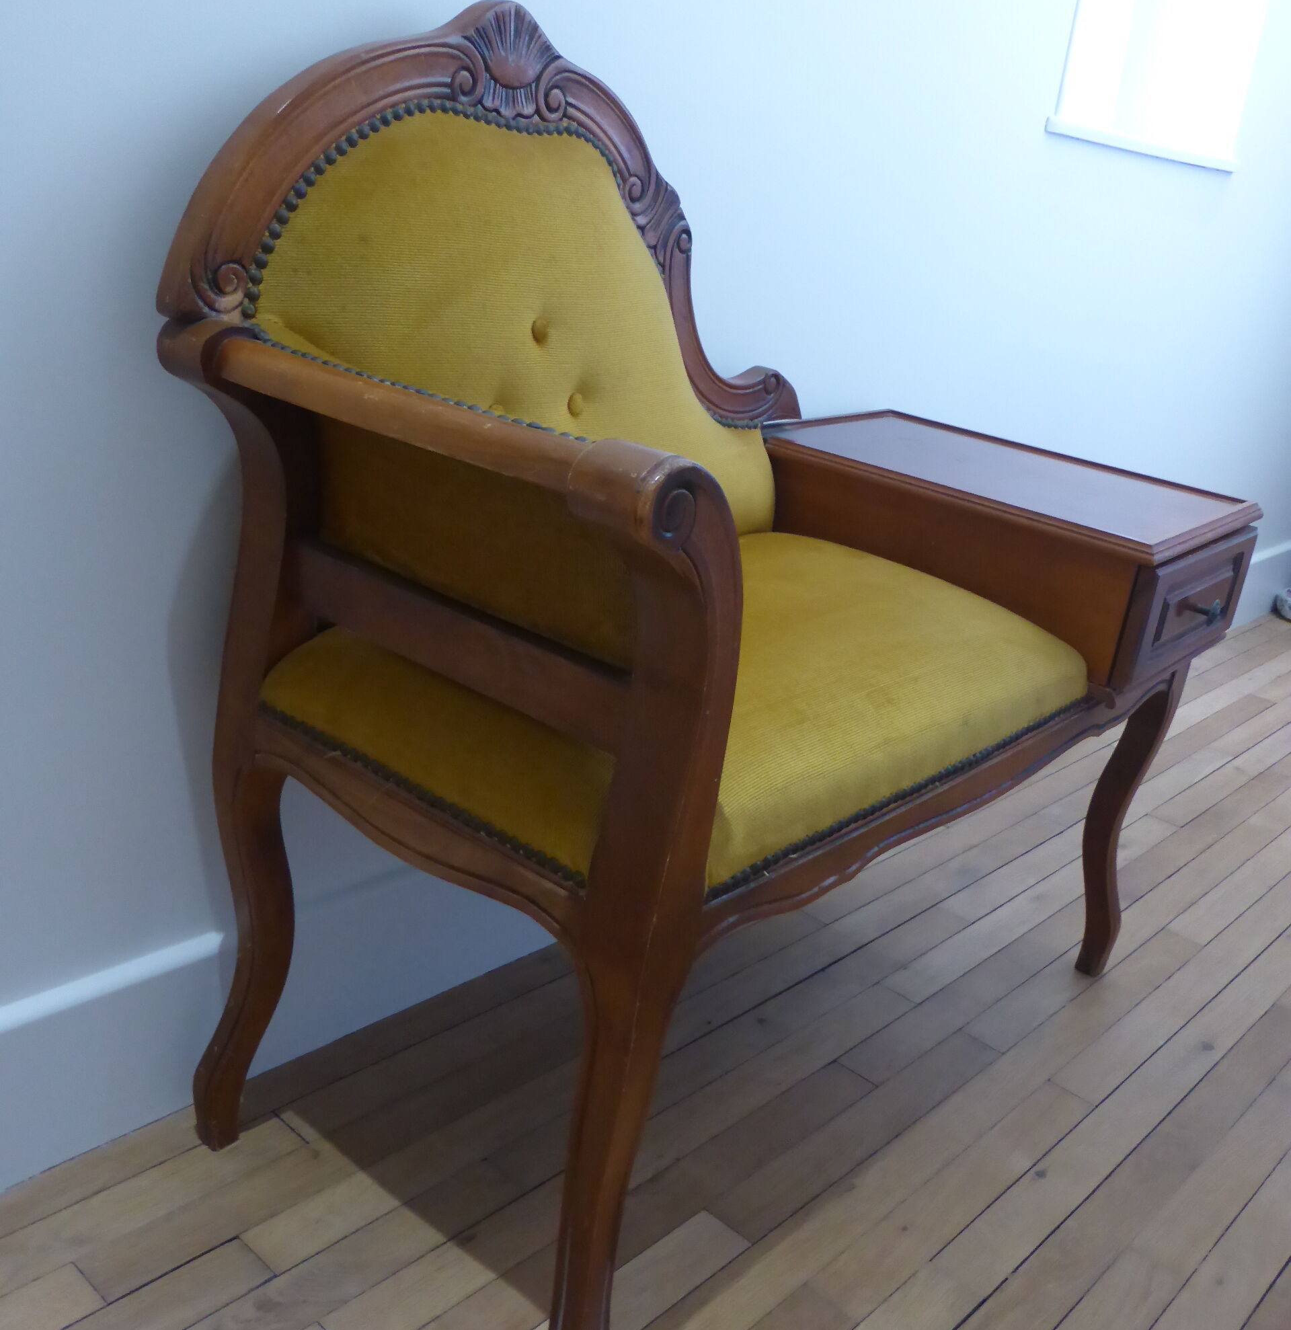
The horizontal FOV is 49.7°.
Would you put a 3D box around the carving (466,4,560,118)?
[{"bbox_3d":[-0.096,-0.463,1.073,0.028,0.084,0.092,14,20,37],"label":"carving"}]

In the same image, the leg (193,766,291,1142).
[{"bbox_3d":[-0.309,0.233,1.067,0.084,0.332,0.045,21,24,35],"label":"leg"}]

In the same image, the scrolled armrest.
[{"bbox_3d":[-0.141,-0.141,0.794,0.449,0.070,0.070,21,24,35],"label":"scrolled armrest"}]

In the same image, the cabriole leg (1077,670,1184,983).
[{"bbox_3d":[0.501,0.174,1.485,0.056,0.346,0.056,21,24,35],"label":"cabriole leg"}]

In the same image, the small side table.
[{"bbox_3d":[0.350,-0.132,1.451,0.437,0.144,0.335,23,25,34],"label":"small side table"}]

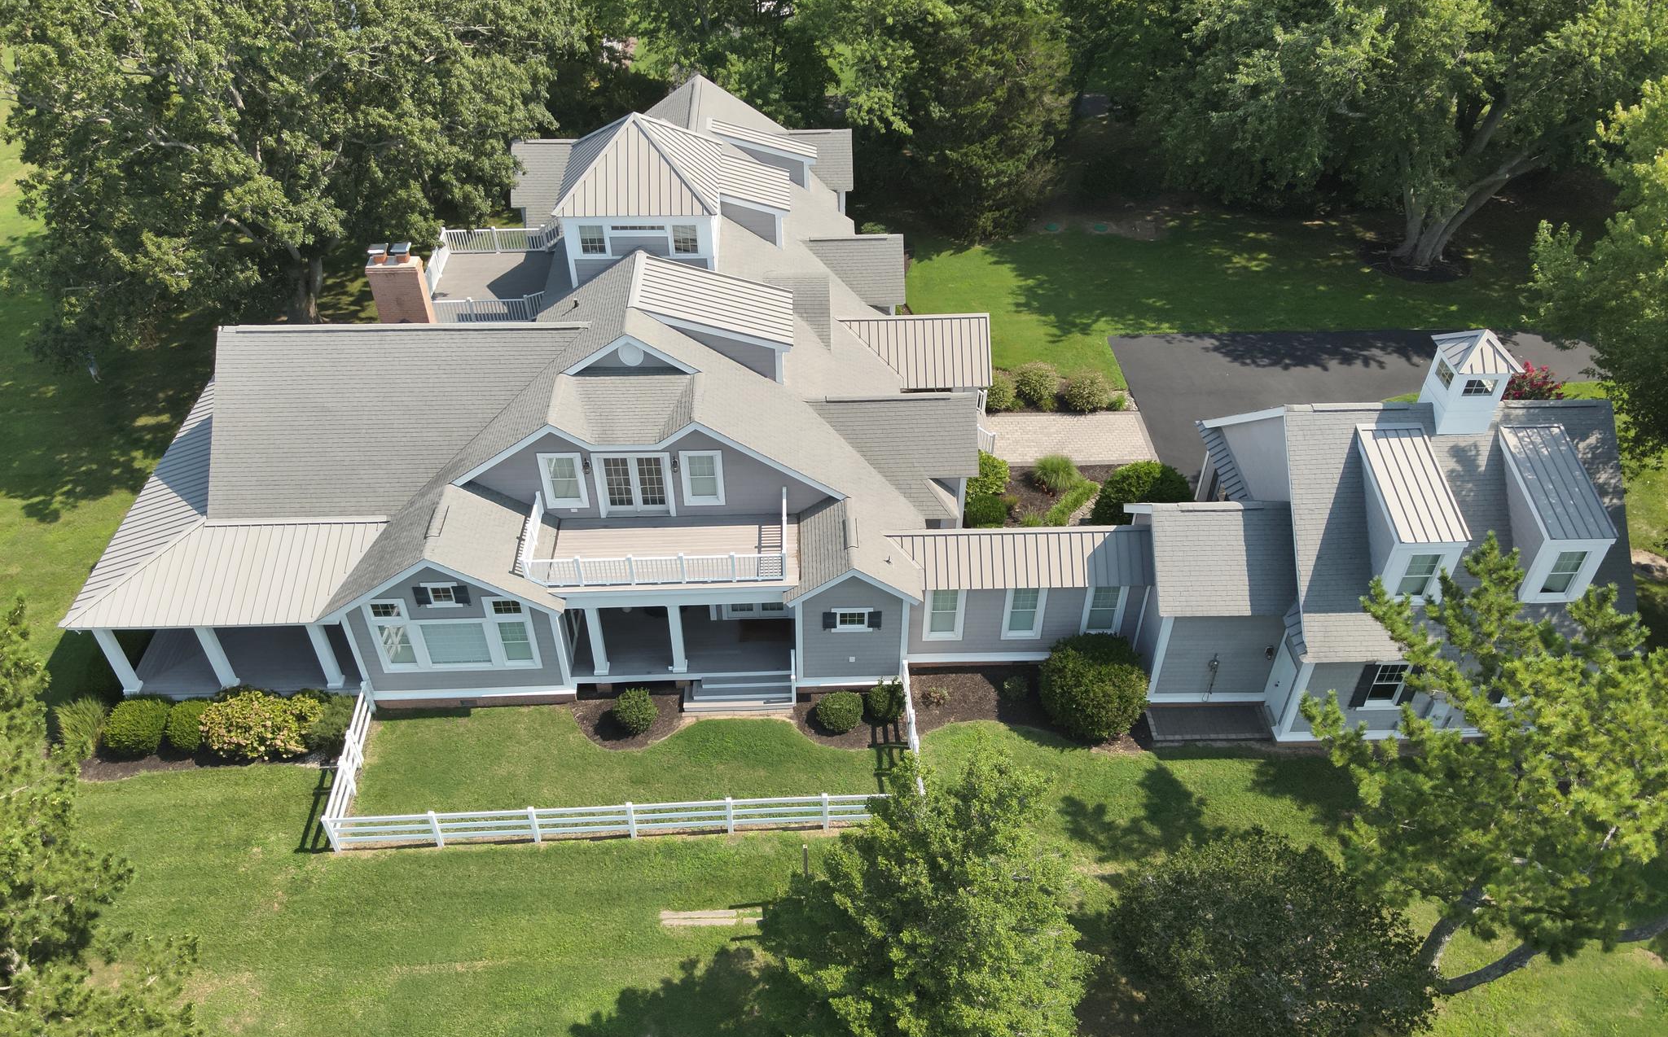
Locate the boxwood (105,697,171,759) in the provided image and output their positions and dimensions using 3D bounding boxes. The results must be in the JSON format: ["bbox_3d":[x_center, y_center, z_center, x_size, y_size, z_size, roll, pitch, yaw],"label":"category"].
[{"bbox_3d":[-18.387,5.516,30.521,1.497,1.400,1.452,-1,39,-1],"label":"boxwood"}]

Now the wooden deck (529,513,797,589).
[{"bbox_3d":[-4.336,1.012,31.944,6.750,0.250,3.120,-1,39,-2],"label":"wooden deck"}]

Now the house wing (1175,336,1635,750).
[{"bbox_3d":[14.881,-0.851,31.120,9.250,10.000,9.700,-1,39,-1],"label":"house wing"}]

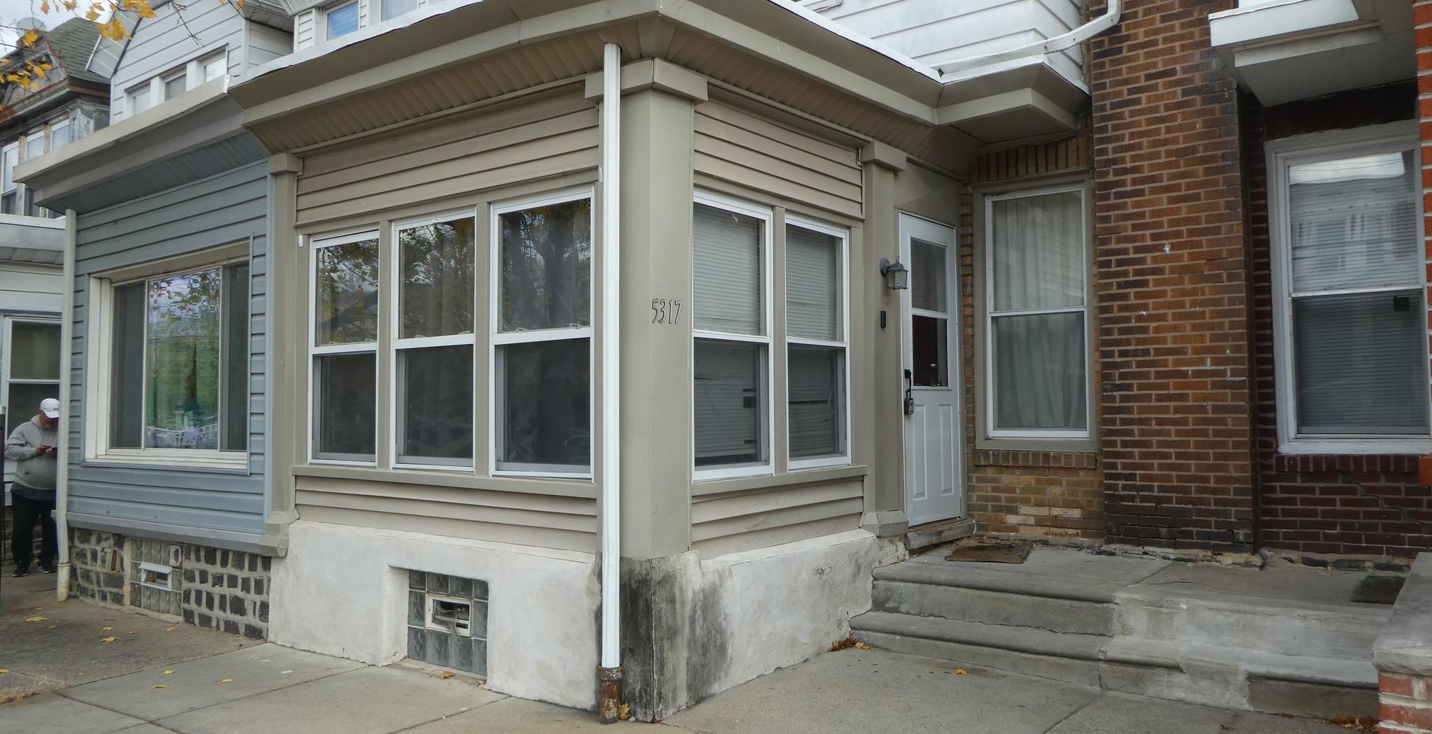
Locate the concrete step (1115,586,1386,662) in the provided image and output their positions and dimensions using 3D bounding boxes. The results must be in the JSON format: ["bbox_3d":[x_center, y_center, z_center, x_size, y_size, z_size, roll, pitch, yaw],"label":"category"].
[{"bbox_3d":[2.574,1.224,4.813,1.200,0.240,0.290,-2,-3,37],"label":"concrete step"}]

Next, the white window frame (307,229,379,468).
[{"bbox_3d":[-2.204,-0.112,5.982,0.712,1.401,0.100,-2,-3,37],"label":"white window frame"}]

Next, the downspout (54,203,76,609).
[{"bbox_3d":[-5.245,0.290,8.042,0.085,3.150,0.100,-2,-3,36],"label":"downspout"}]

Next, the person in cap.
[{"bbox_3d":[-6.511,1.131,9.512,0.420,1.680,0.560,-2,-3,38],"label":"person in cap"}]

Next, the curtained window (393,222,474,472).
[{"bbox_3d":[-1.526,-0.133,5.473,0.743,1.409,0.100,-2,-3,37],"label":"curtained window"}]

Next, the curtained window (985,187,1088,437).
[{"bbox_3d":[2.298,-0.370,7.083,0.711,1.753,0.100,-2,-3,37],"label":"curtained window"}]

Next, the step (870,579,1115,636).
[{"bbox_3d":[1.547,1.304,5.567,1.380,0.235,0.290,-2,-3,37],"label":"step"}]

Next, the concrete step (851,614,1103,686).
[{"bbox_3d":[1.406,1.503,5.359,1.380,0.165,0.290,-2,-3,37],"label":"concrete step"}]

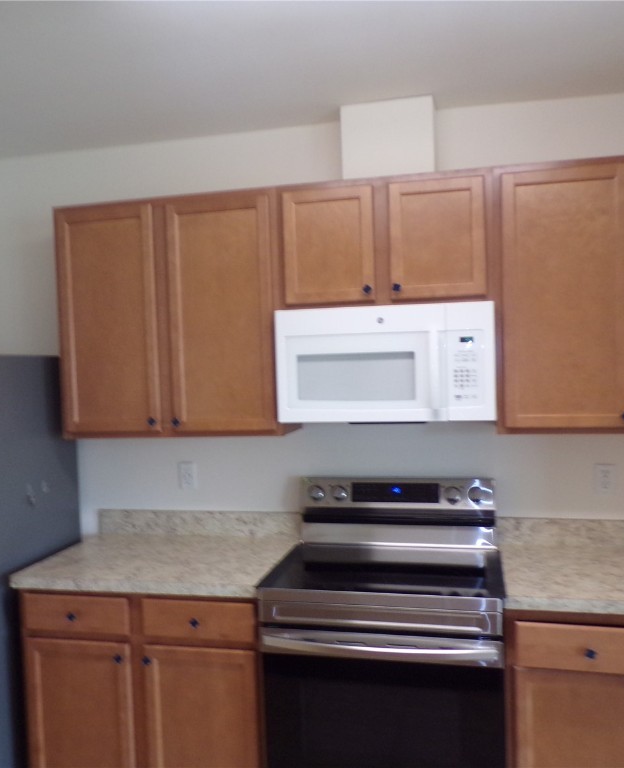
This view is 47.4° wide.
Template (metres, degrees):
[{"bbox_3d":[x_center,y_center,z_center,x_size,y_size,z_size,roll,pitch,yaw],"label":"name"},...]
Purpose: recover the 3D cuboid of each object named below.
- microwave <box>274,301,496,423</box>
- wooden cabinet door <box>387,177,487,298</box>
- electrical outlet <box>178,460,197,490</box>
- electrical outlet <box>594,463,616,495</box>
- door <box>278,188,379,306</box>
[{"bbox_3d":[0.286,-0.077,2.641,0.759,0.402,0.400,-1,3,13],"label":"microwave"},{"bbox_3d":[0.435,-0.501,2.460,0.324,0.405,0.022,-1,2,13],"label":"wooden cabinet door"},{"bbox_3d":[-0.537,0.396,3.052,0.072,0.117,0.012,-1,3,13],"label":"electrical outlet"},{"bbox_3d":[1.104,0.365,2.678,0.072,0.117,0.012,-1,3,13],"label":"electrical outlet"},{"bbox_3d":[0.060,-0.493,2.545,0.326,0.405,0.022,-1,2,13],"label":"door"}]

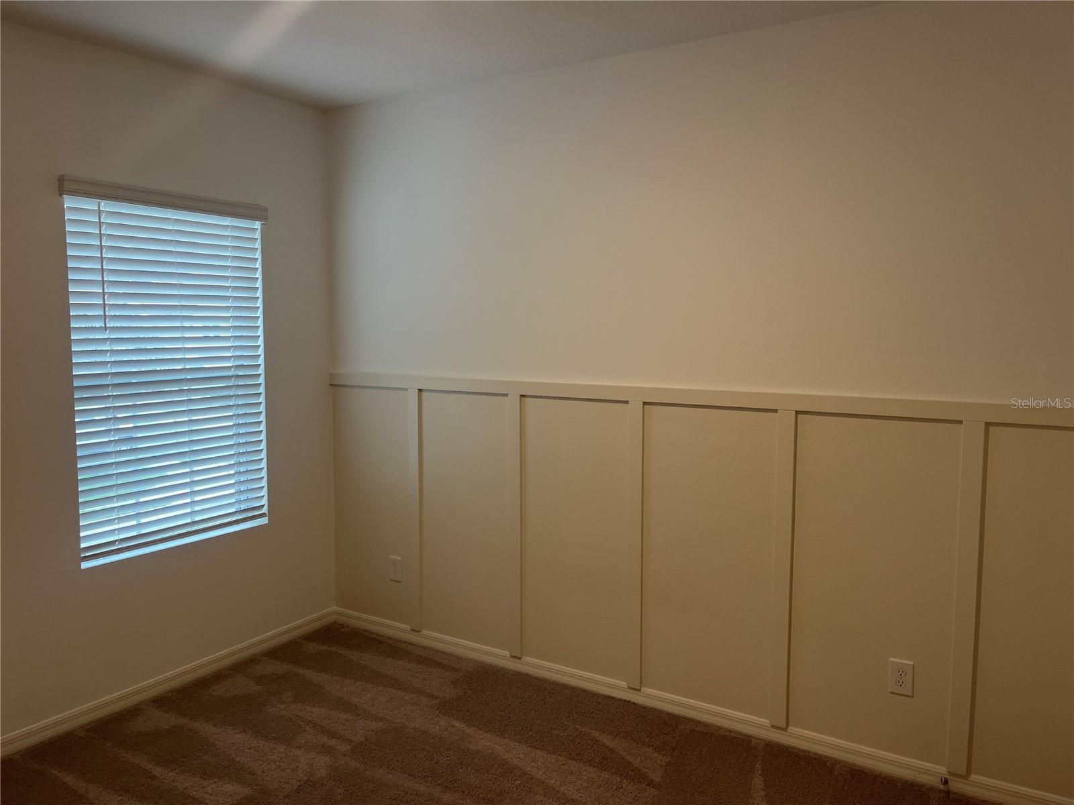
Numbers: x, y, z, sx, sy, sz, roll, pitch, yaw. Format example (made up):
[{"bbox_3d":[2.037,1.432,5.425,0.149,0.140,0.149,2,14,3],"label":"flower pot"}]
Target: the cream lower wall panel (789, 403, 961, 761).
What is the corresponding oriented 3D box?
[{"bbox_3d":[1.177,0.644,2.858,0.542,1.196,0.030,3,6,32],"label":"cream lower wall panel"}]

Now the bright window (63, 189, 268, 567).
[{"bbox_3d":[-1.555,-0.103,3.495,0.060,1.430,0.898,3,6,32],"label":"bright window"}]

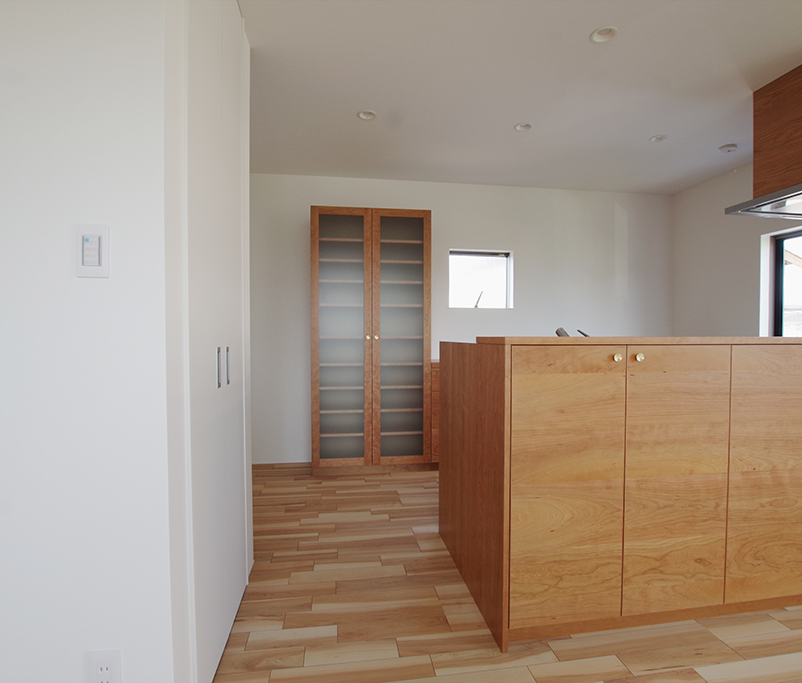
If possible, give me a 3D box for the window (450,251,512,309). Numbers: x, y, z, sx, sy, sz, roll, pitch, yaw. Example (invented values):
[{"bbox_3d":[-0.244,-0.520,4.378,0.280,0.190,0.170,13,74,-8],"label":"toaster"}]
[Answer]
[{"bbox_3d":[0.682,-0.531,3.711,0.569,0.496,0.100,0,1,-8],"label":"window"}]

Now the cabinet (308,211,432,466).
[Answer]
[{"bbox_3d":[-0.235,-0.029,3.343,0.893,1.918,0.365,0,1,-8],"label":"cabinet"}]

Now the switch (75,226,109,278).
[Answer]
[{"bbox_3d":[-0.674,-0.197,0.928,0.068,0.116,0.012,0,1,-8],"label":"switch"}]

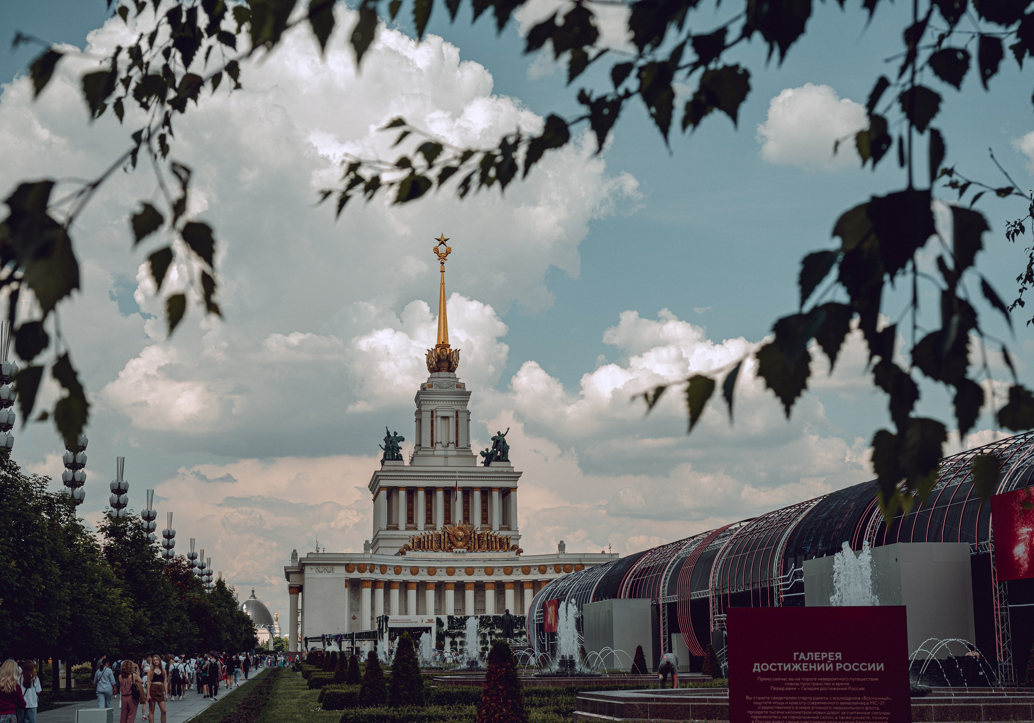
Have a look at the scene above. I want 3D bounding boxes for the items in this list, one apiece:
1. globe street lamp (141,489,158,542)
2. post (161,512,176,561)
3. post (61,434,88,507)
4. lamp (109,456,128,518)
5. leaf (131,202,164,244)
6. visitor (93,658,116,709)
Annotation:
[{"bbox_3d":[-28.508,17.081,104.671,1.278,14.500,1.278,1,-12,-9],"label":"globe street lamp"},{"bbox_3d":[-31.338,20.744,121.665,1.258,14.500,1.258,1,-12,-9],"label":"post"},{"bbox_3d":[-24.455,10.098,74.771,1.400,15.360,1.400,1,-12,-9],"label":"post"},{"bbox_3d":[-25.692,13.294,87.091,1.291,14.500,1.291,1,-12,-9],"label":"lamp"},{"bbox_3d":[-0.435,-0.162,1.600,0.037,0.051,0.015,17,-6,-8],"label":"leaf"},{"bbox_3d":[-10.951,8.743,36.178,0.550,1.640,0.380,0,-12,-3],"label":"visitor"}]

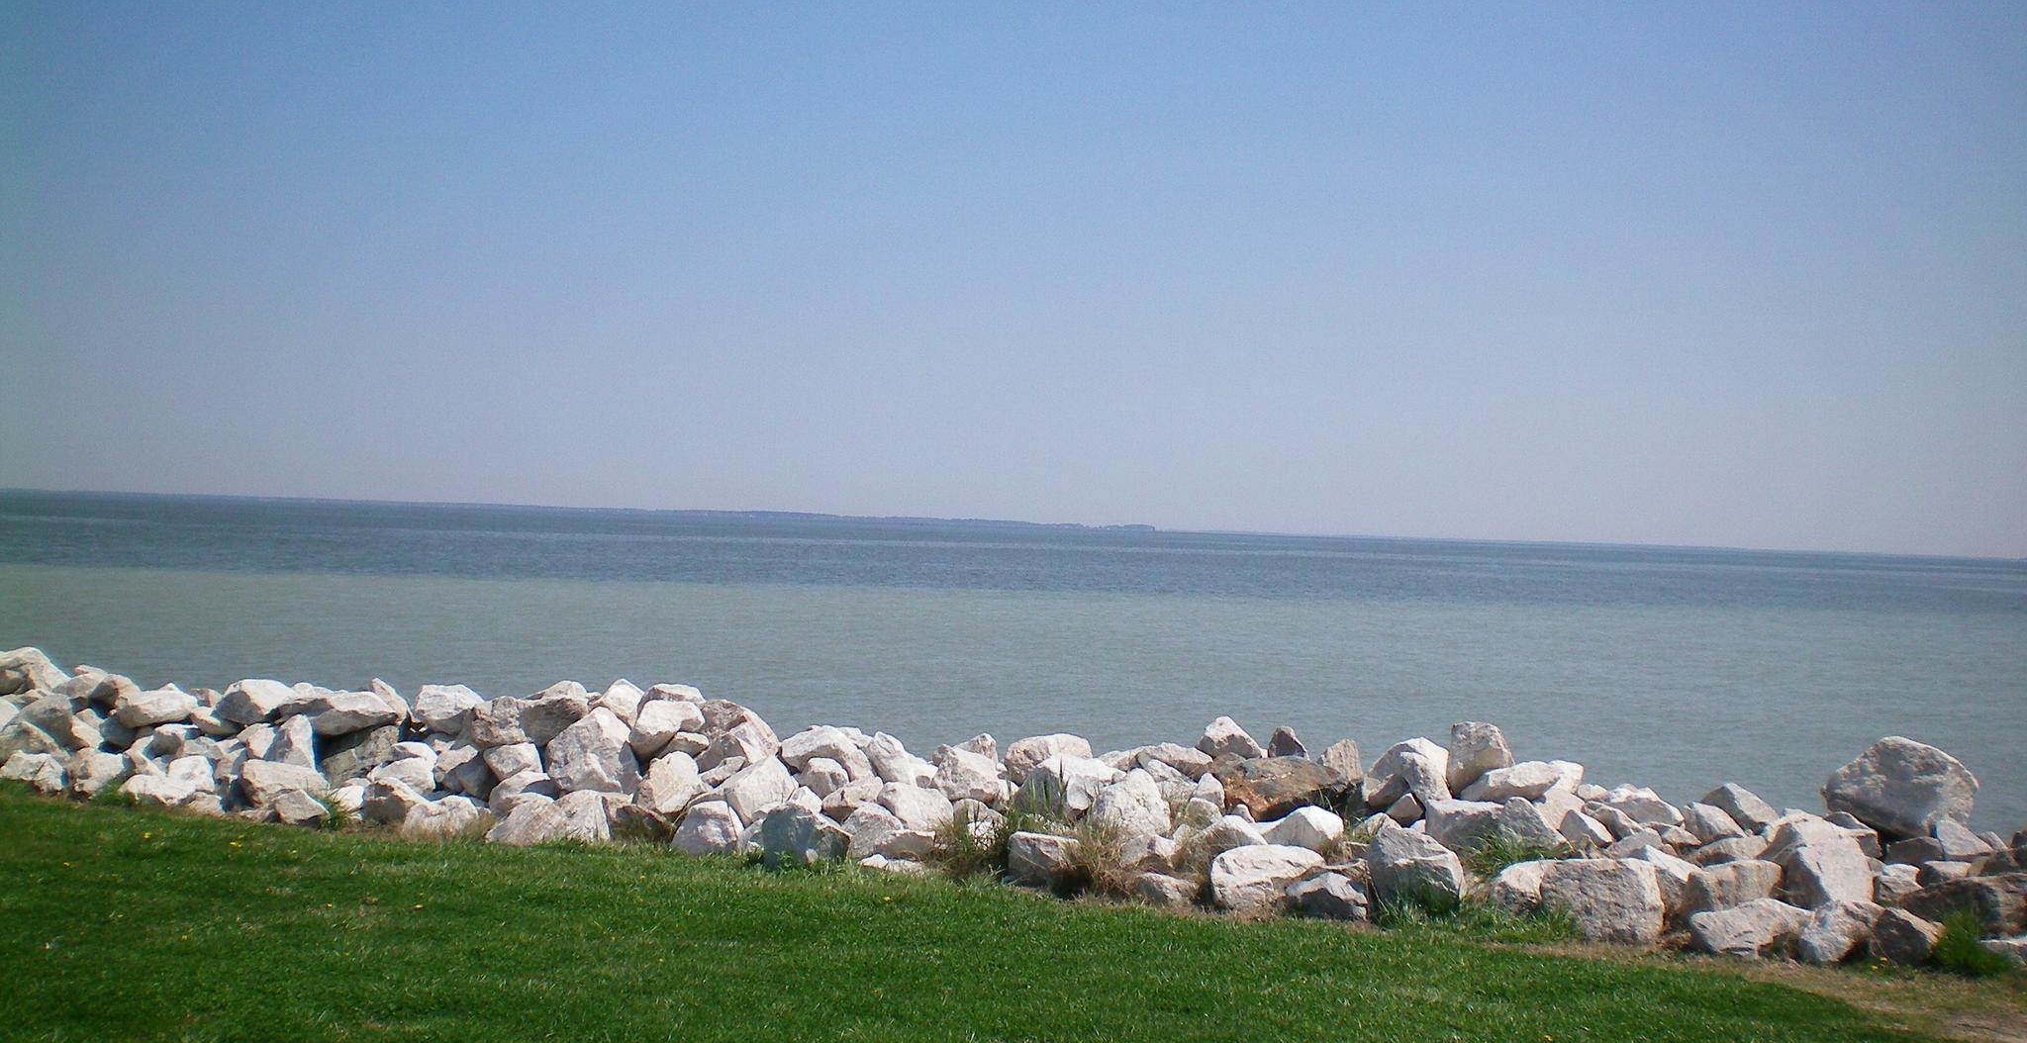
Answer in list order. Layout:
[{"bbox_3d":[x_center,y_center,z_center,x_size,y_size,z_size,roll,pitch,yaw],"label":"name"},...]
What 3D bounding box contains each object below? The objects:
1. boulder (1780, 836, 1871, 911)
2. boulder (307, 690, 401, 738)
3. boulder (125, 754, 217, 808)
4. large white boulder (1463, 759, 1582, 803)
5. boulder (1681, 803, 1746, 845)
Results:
[{"bbox_3d":[3.691,1.592,10.100,0.423,0.321,0.359,2,0,0],"label":"boulder"},{"bbox_3d":[-4.009,1.168,13.507,0.569,0.283,0.420,2,0,-16],"label":"boulder"},{"bbox_3d":[-4.762,1.468,12.577,0.495,0.289,0.380,2,0,-21],"label":"boulder"},{"bbox_3d":[2.418,1.245,10.600,0.567,0.216,0.400,2,0,13],"label":"large white boulder"},{"bbox_3d":[3.114,1.346,9.900,0.286,0.188,0.320,2,0,18],"label":"boulder"}]

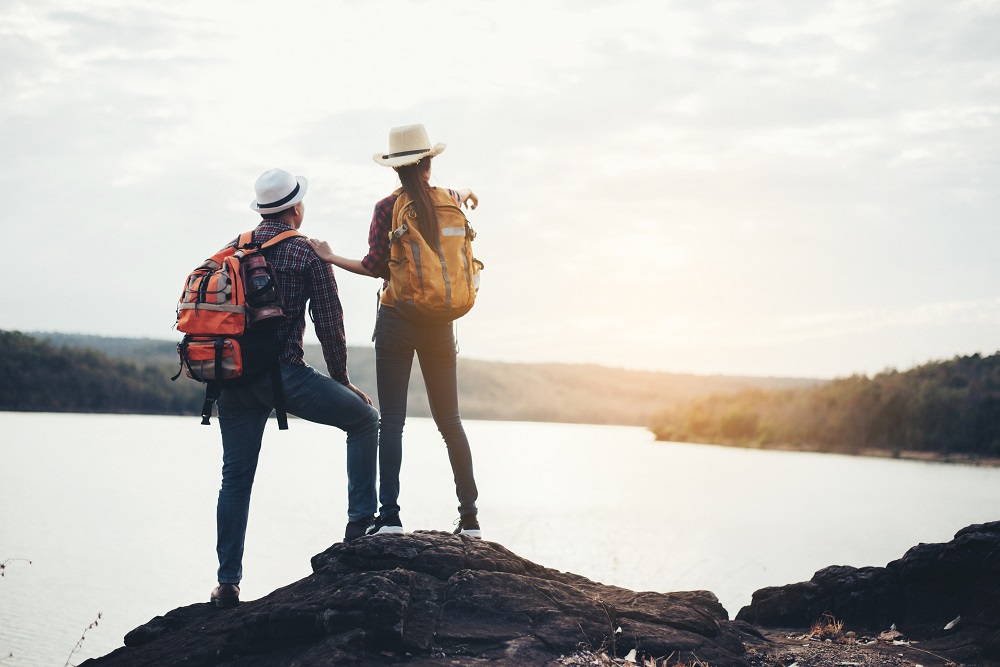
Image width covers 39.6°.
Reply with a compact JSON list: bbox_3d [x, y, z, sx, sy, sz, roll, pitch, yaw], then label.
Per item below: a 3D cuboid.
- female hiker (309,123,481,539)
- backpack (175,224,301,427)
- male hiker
[{"bbox_3d":[-0.430,-0.012,5.780,0.680,1.700,0.580,0,-2,-5],"label":"female hiker"},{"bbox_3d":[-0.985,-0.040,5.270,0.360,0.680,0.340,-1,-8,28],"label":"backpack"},{"bbox_3d":[-0.815,0.218,5.500,0.550,1.730,0.660,-1,-3,29],"label":"male hiker"}]

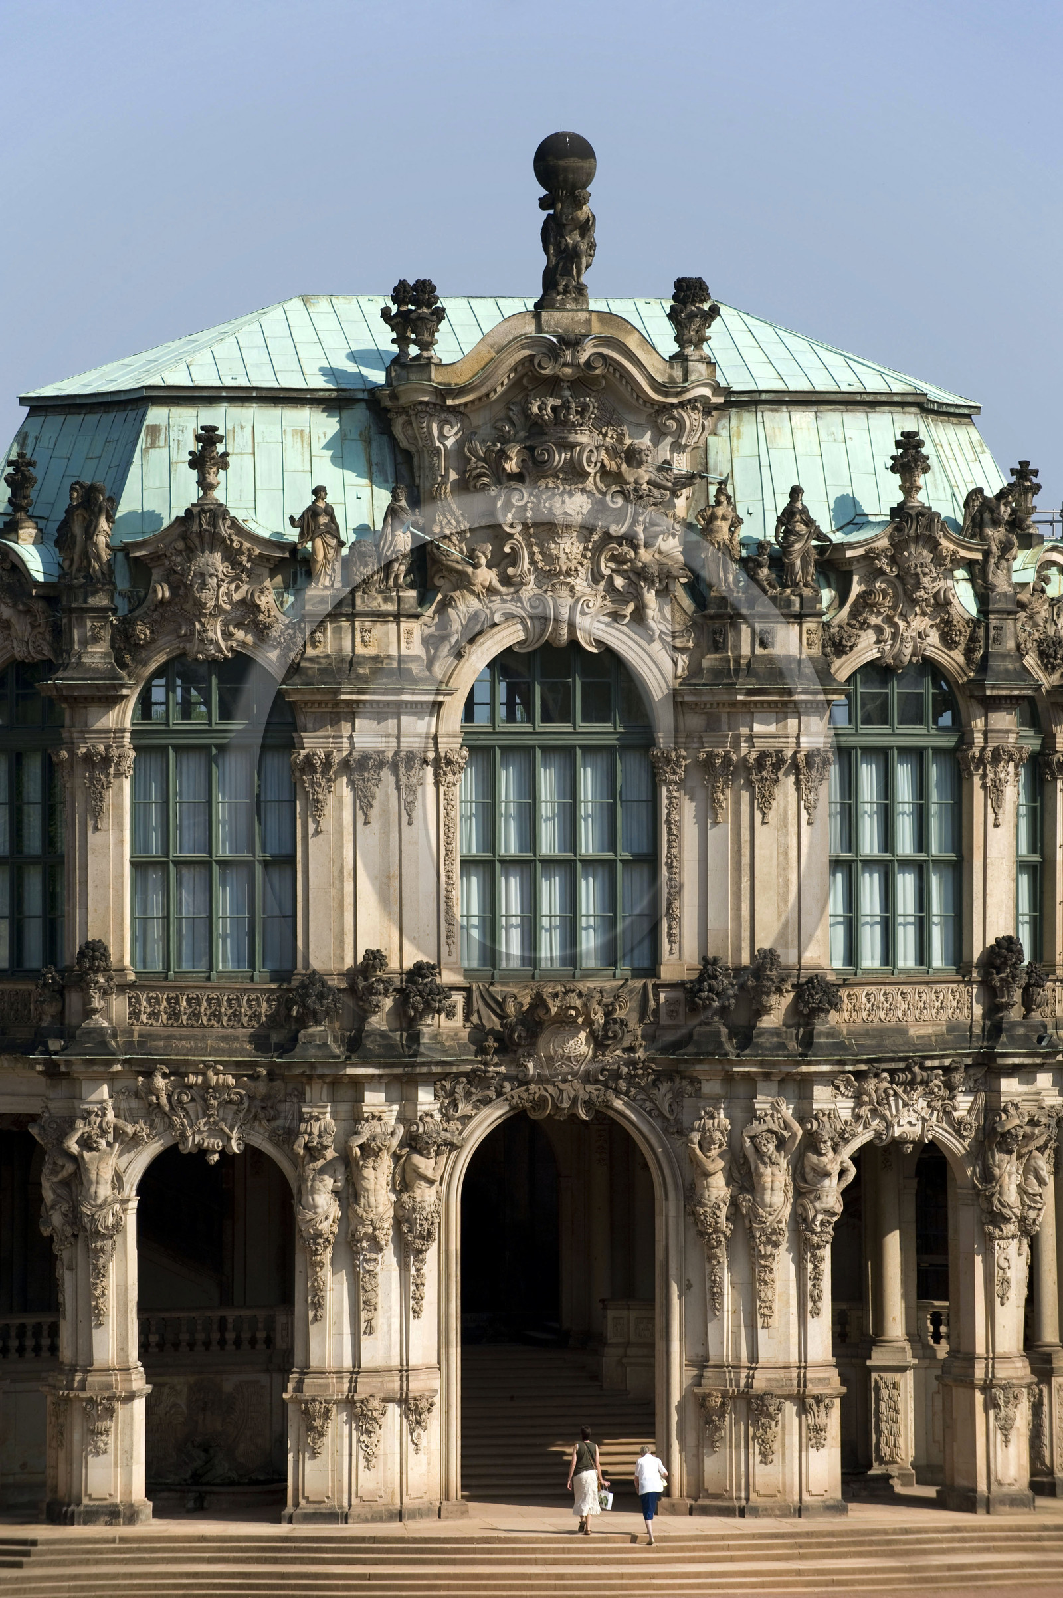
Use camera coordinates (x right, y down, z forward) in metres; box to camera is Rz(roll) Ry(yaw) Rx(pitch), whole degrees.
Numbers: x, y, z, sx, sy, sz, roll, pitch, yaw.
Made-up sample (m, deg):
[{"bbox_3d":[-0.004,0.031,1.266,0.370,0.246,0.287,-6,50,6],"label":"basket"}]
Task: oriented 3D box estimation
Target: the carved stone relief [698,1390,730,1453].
[{"bbox_3d":[2.922,9.946,134.700,0.480,0.980,0.230,0,0,18],"label":"carved stone relief"}]

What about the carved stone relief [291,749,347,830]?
[{"bbox_3d":[-3.510,-0.143,138.200,0.860,1.324,0.300,0,0,6],"label":"carved stone relief"}]

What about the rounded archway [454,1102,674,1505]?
[{"bbox_3d":[0.531,8.258,138.000,3.550,6.603,0.950,0,-1,-13],"label":"rounded archway"}]

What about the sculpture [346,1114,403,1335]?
[{"bbox_3d":[-2.487,6.733,133.300,0.750,3.480,0.650,0,0,-16],"label":"sculpture"}]

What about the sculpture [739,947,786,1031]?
[{"bbox_3d":[3.810,3.113,138.300,0.800,1.325,0.700,0,0,-9],"label":"sculpture"}]

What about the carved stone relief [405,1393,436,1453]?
[{"bbox_3d":[-1.753,9.841,133.000,0.200,0.950,0.530,-1,-1,45],"label":"carved stone relief"}]

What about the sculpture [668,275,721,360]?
[{"bbox_3d":[2.602,-7.730,135.200,0.750,1.290,0.650,0,0,-10],"label":"sculpture"}]

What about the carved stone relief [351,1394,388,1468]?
[{"bbox_3d":[-2.578,10.008,133.400,0.540,1.180,0.250,0,0,-16],"label":"carved stone relief"}]

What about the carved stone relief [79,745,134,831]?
[{"bbox_3d":[-6.902,-0.183,136.900,0.870,1.399,0.420,0,-1,5],"label":"carved stone relief"}]

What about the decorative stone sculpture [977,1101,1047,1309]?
[{"bbox_3d":[7.615,6.382,133.400,1.020,3.221,0.780,0,0,-20],"label":"decorative stone sculpture"}]

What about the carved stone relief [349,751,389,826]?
[{"bbox_3d":[-2.645,-0.172,136.900,0.649,1.217,0.300,0,0,-11],"label":"carved stone relief"}]

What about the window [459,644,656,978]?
[{"bbox_3d":[0.428,0.173,137.600,3.272,5.544,0.400,0,0,-10],"label":"window"}]

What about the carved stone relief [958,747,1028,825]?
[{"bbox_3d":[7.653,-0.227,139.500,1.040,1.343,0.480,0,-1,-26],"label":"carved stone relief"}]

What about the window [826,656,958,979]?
[{"bbox_3d":[5.870,0.294,136.700,2.600,5.000,0.350,0,0,-33],"label":"window"}]

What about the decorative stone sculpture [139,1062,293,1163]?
[{"bbox_3d":[-4.956,4.919,132.300,2.400,1.600,0.600,0,-1,8],"label":"decorative stone sculpture"}]

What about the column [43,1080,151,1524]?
[{"bbox_3d":[-6.956,8.059,135.000,1.680,7.050,1.450,0,0,-2],"label":"column"}]

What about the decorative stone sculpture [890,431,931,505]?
[{"bbox_3d":[6.054,-5.280,134.500,0.650,1.170,0.620,0,-1,0],"label":"decorative stone sculpture"}]

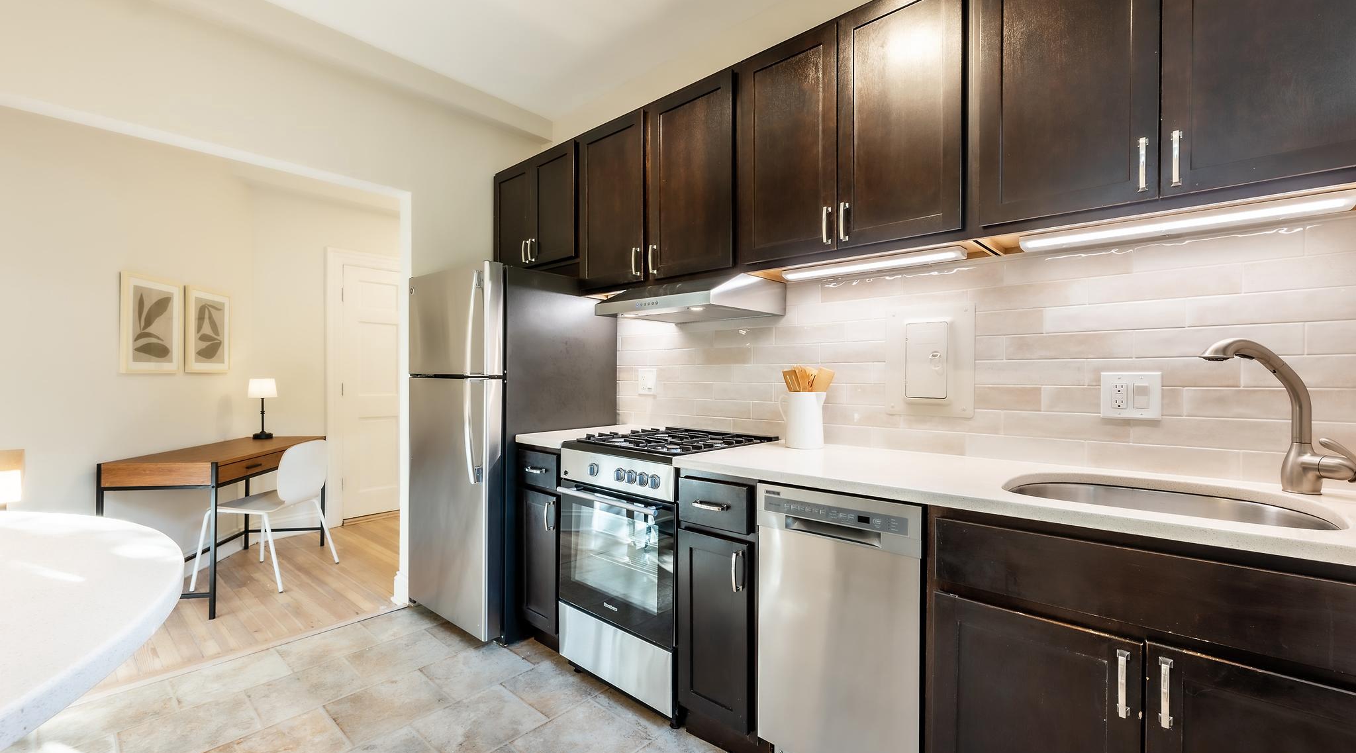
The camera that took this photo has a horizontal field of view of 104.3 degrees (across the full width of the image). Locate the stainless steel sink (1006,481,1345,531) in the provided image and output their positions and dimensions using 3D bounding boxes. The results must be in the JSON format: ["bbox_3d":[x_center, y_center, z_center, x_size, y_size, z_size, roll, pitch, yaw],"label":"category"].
[{"bbox_3d":[1.071,0.384,1.203,0.540,0.195,0.440,0,0,40],"label":"stainless steel sink"}]

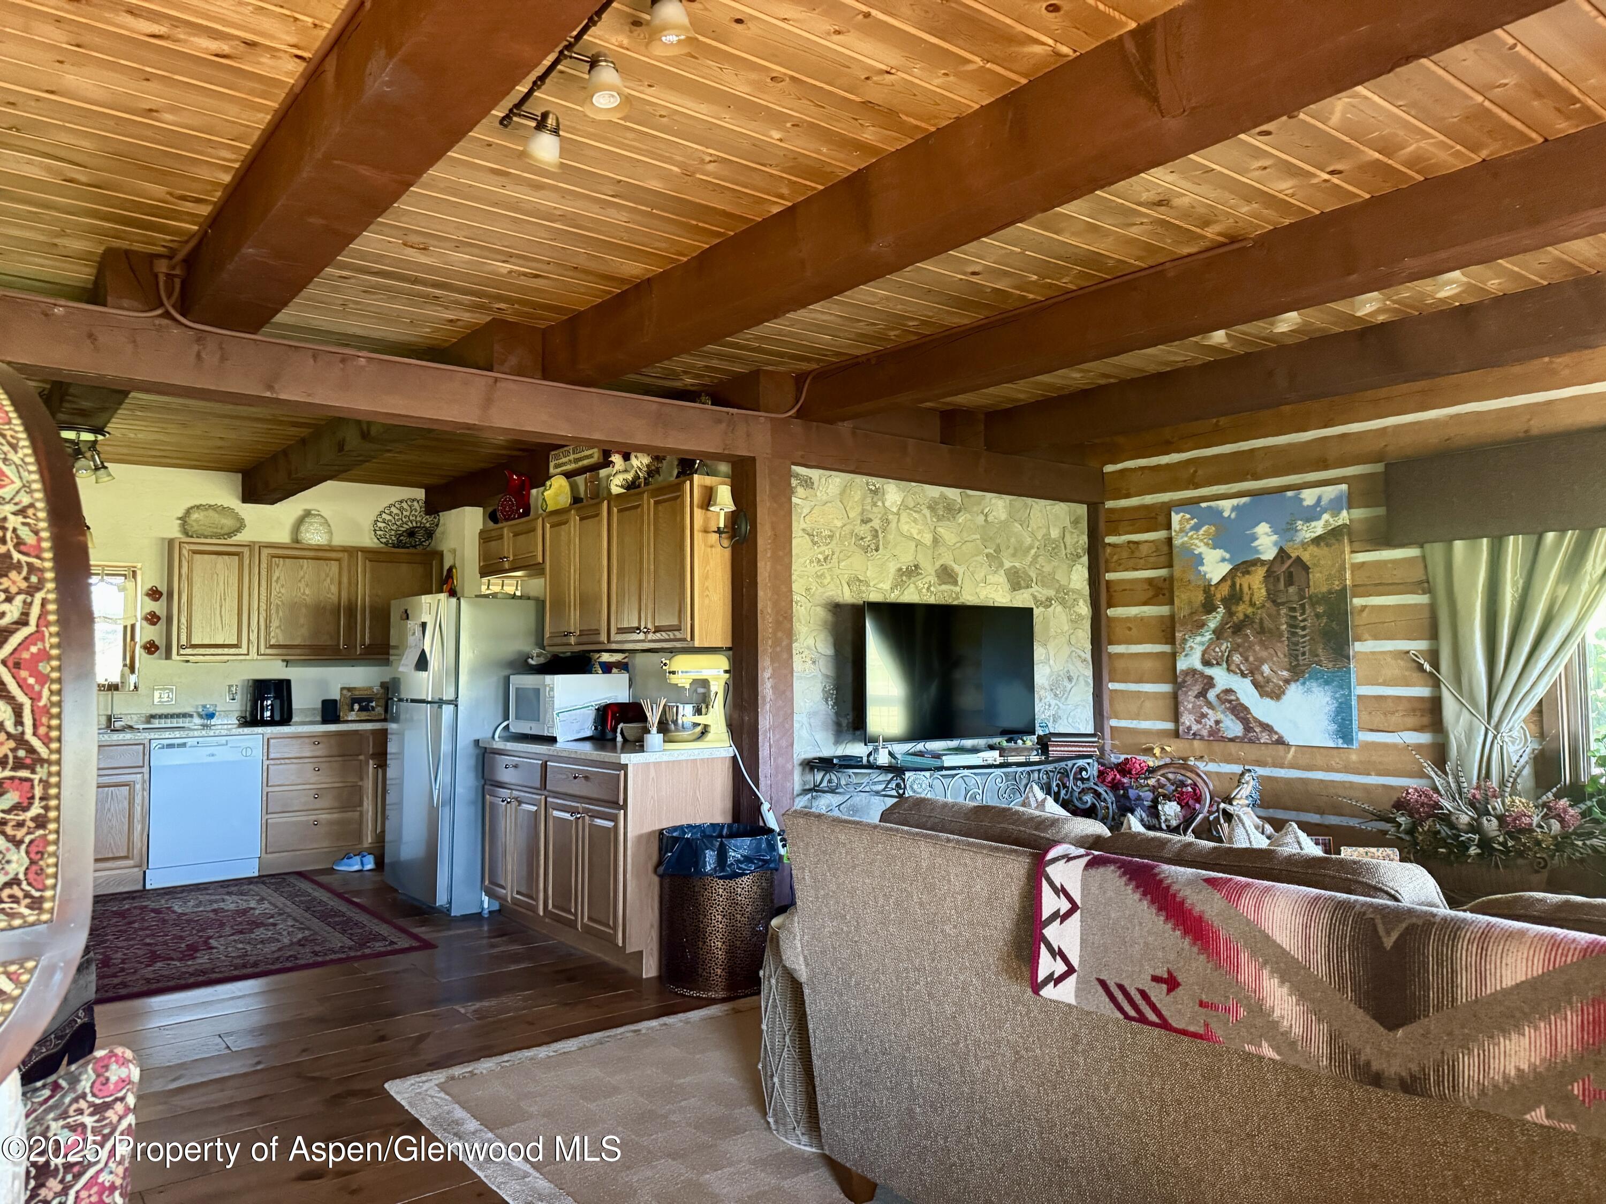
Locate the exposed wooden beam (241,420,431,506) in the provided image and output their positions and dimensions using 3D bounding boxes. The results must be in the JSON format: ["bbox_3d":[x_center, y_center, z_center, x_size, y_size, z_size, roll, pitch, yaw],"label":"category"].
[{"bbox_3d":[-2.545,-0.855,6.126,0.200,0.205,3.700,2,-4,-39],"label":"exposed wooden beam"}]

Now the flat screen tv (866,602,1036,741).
[{"bbox_3d":[0.727,0.336,5.309,1.130,0.650,0.070,2,-4,-37],"label":"flat screen tv"}]

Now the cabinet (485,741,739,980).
[{"bbox_3d":[-0.944,1.154,5.335,0.630,0.880,1.480,2,-4,-39],"label":"cabinet"}]

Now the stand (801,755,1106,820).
[{"bbox_3d":[0.747,1.146,5.085,1.330,0.830,0.550,1,-4,-33],"label":"stand"}]

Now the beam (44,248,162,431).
[{"bbox_3d":[-3.350,-0.878,5.079,0.200,0.200,4.240,2,-4,-39],"label":"beam"}]

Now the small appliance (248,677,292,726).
[{"bbox_3d":[-3.490,0.659,7.300,0.250,0.305,0.280,2,-4,-39],"label":"small appliance"}]

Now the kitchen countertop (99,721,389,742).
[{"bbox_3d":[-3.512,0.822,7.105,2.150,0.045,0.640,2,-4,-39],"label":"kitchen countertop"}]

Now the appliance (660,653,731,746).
[{"bbox_3d":[-0.507,0.451,5.072,0.370,0.415,0.260,2,-4,-39],"label":"appliance"}]

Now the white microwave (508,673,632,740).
[{"bbox_3d":[-1.222,0.534,5.841,0.410,0.300,0.520,2,-4,-39],"label":"white microwave"}]

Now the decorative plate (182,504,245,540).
[{"bbox_3d":[-3.866,-0.526,7.304,0.385,0.240,0.050,2,-4,-39],"label":"decorative plate"}]

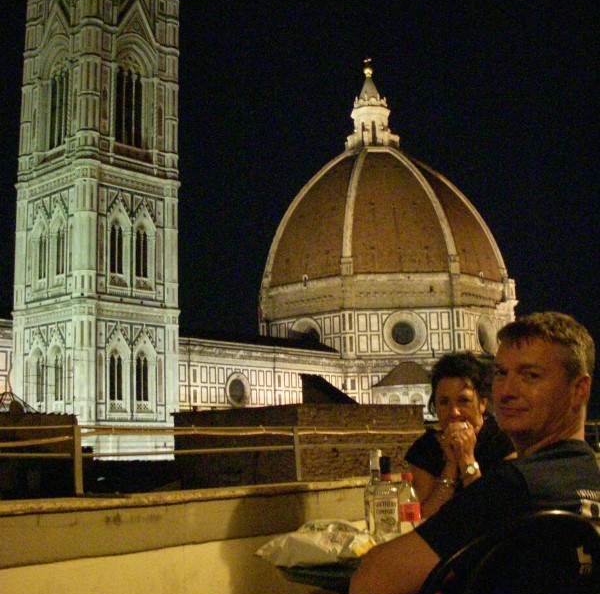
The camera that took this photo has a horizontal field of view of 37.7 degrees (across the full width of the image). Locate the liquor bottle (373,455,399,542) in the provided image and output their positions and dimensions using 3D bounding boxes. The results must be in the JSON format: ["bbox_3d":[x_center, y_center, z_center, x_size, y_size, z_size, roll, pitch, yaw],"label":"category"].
[{"bbox_3d":[0.246,0.587,2.448,0.083,0.279,0.066,-2,-9,5],"label":"liquor bottle"}]

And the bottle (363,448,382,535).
[{"bbox_3d":[0.223,0.592,2.537,0.070,0.298,0.070,-2,-9,5],"label":"bottle"}]

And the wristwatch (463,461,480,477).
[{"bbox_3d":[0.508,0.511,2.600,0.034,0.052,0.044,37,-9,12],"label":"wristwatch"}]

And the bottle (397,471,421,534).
[{"bbox_3d":[0.312,0.617,2.492,0.068,0.231,0.068,-2,-9,7],"label":"bottle"}]

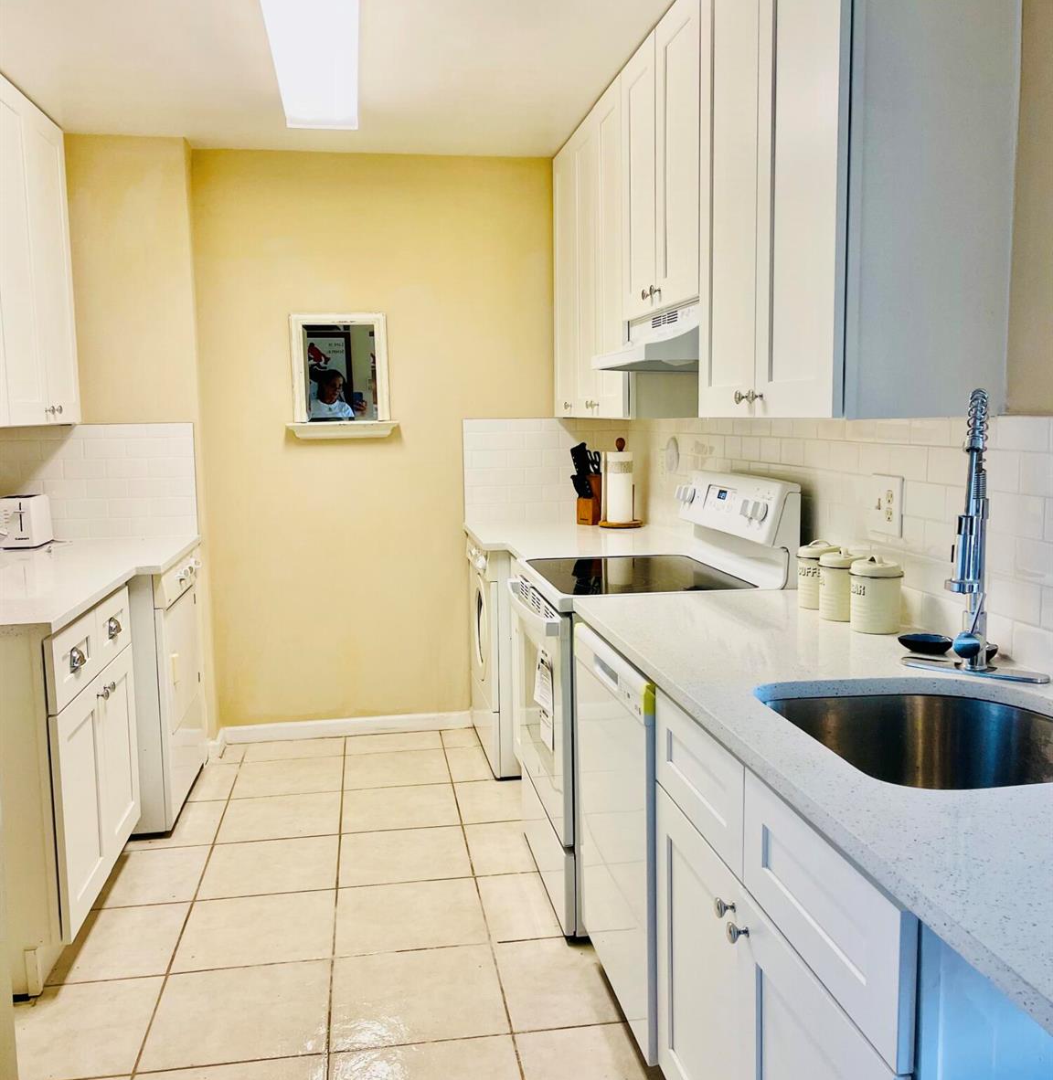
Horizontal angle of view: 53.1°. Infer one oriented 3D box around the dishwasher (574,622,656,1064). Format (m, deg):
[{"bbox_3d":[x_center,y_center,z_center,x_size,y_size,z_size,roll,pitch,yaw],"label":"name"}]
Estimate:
[{"bbox_3d":[0.485,0.634,2.408,0.610,0.820,0.610,-2,7,-9],"label":"dishwasher"}]

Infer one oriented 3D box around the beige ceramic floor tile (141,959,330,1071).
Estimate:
[{"bbox_3d":[-0.664,1.112,2.481,0.402,0.010,0.402,-2,7,-9],"label":"beige ceramic floor tile"}]

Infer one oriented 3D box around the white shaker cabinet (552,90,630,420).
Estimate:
[{"bbox_3d":[0.362,-1.003,3.916,0.325,1.075,1.210,-2,7,-9],"label":"white shaker cabinet"}]

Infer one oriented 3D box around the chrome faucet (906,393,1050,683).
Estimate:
[{"bbox_3d":[0.785,-0.009,1.849,0.250,0.505,0.200,4,9,35],"label":"chrome faucet"}]

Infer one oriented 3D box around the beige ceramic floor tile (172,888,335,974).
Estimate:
[{"bbox_3d":[-0.720,1.054,2.853,0.399,0.010,0.399,-2,7,-9],"label":"beige ceramic floor tile"}]

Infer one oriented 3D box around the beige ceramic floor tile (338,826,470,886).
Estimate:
[{"bbox_3d":[-0.383,0.994,3.309,0.399,0.010,0.399,-2,7,-9],"label":"beige ceramic floor tile"}]

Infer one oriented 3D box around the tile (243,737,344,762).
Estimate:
[{"bbox_3d":[-0.964,0.881,4.408,0.398,0.012,0.271,-2,7,-9],"label":"tile"}]

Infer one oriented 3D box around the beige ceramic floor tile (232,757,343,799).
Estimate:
[{"bbox_3d":[-0.904,0.912,4.040,0.399,0.010,0.399,-2,7,-9],"label":"beige ceramic floor tile"}]

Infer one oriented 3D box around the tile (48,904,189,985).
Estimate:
[{"bbox_3d":[-1.114,1.077,2.817,0.371,0.012,0.398,-2,7,-9],"label":"tile"}]

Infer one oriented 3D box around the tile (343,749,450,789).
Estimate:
[{"bbox_3d":[-0.511,0.906,4.135,0.402,0.010,0.402,-2,7,-9],"label":"tile"}]

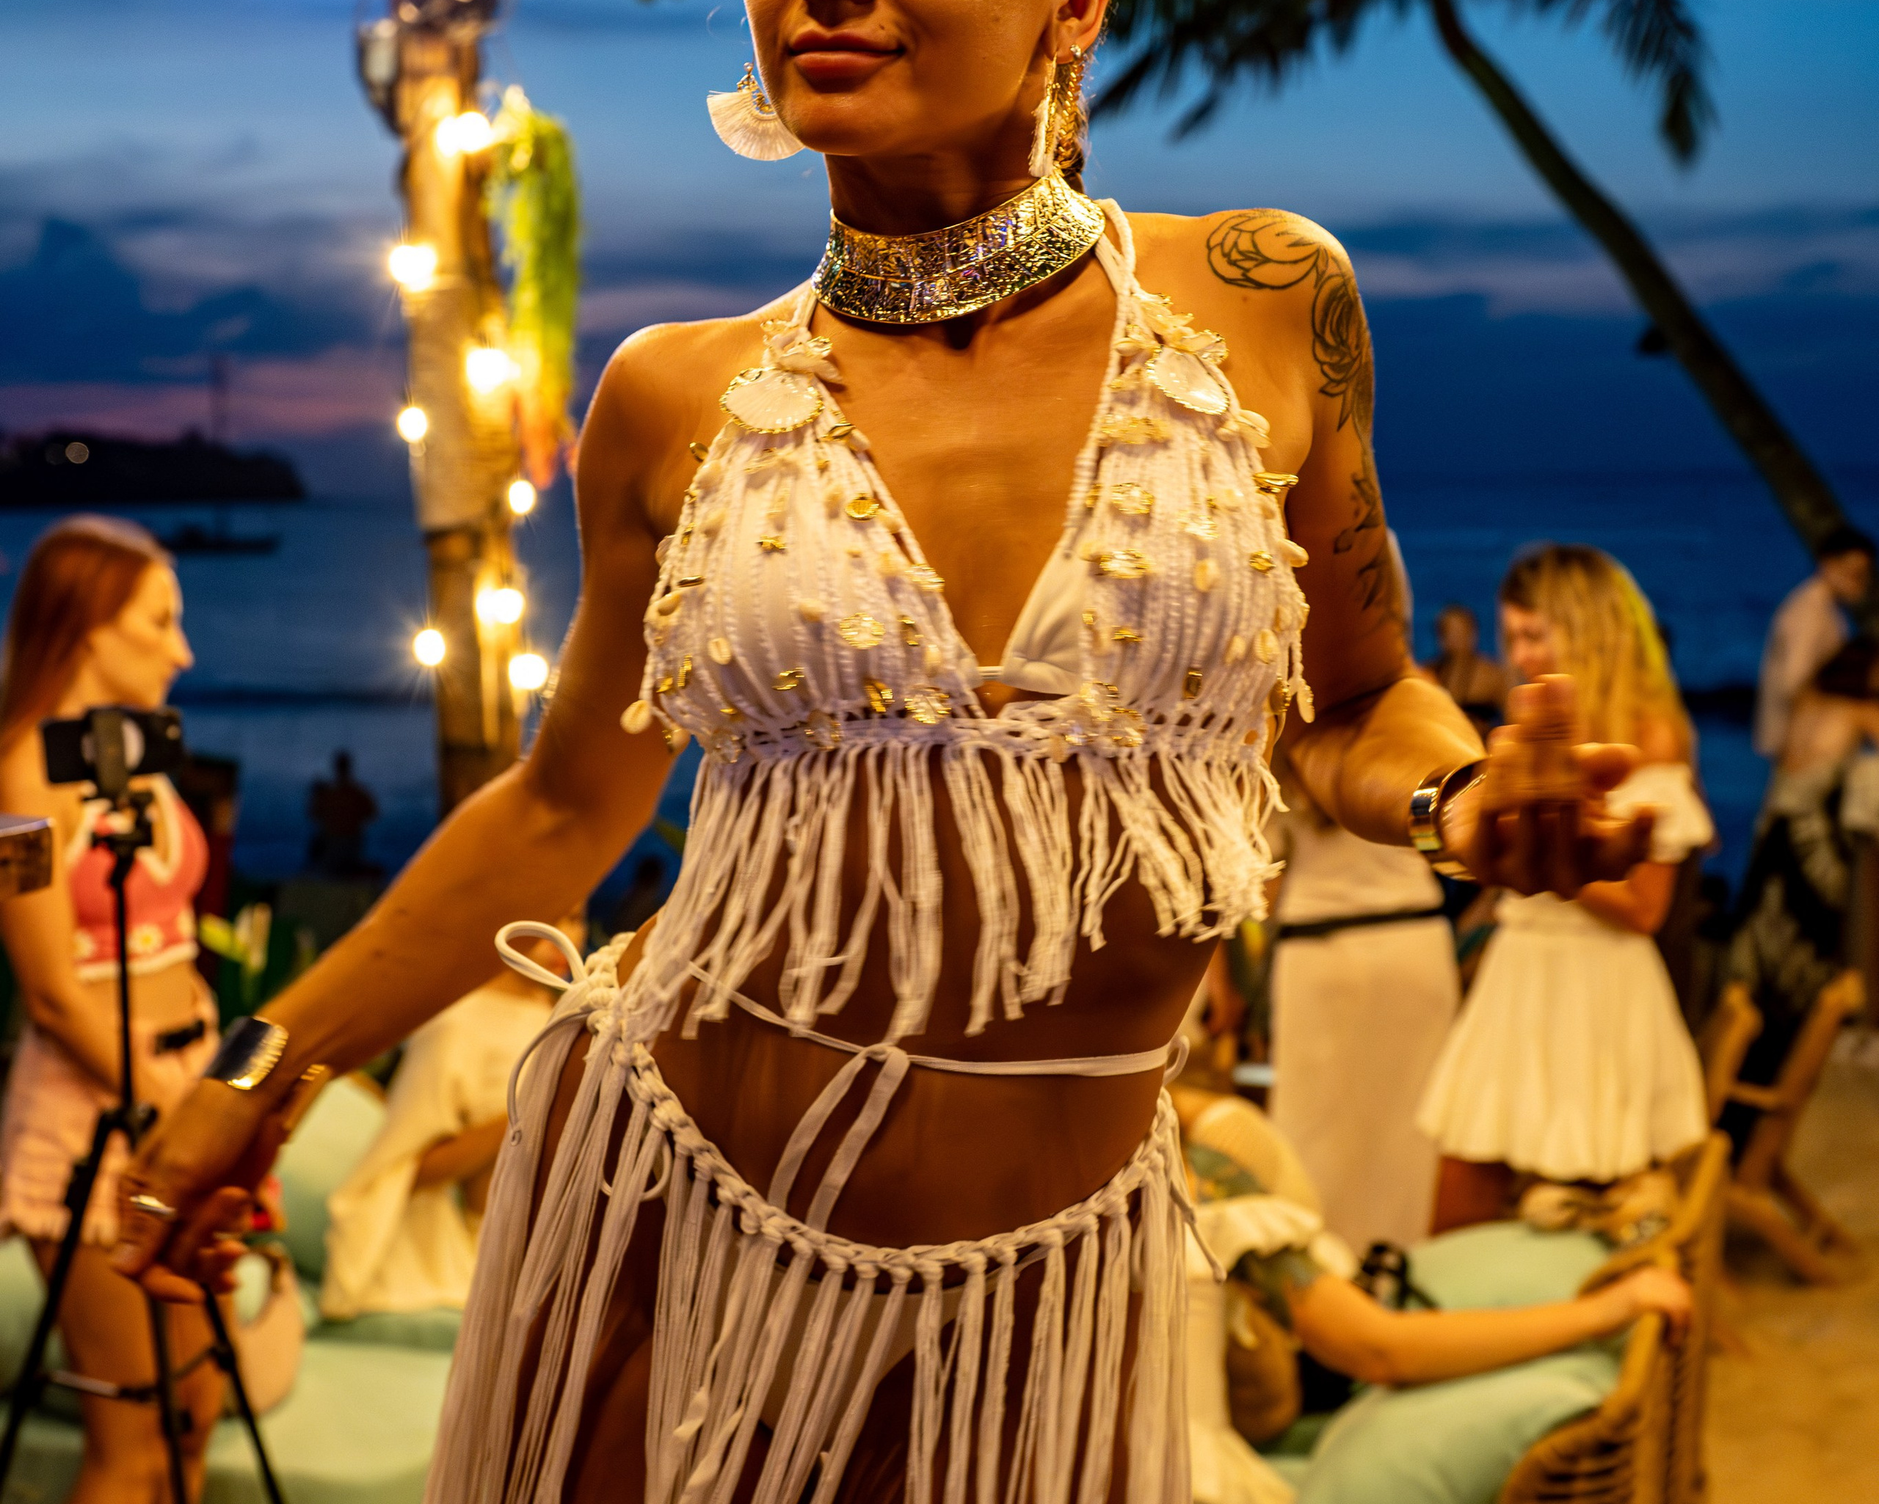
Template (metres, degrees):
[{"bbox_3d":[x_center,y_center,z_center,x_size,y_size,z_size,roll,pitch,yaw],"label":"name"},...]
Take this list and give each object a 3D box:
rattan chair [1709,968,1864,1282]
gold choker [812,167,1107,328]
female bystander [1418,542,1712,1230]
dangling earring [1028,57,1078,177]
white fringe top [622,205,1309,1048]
[{"bbox_3d":[1.703,0.788,6.319,0.680,0.720,0.580,2,6,30],"label":"rattan chair"},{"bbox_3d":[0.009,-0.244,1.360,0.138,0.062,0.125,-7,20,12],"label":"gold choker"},{"bbox_3d":[1.075,0.469,4.826,0.420,1.640,0.480,-6,7,-41],"label":"female bystander"},{"bbox_3d":[0.053,-0.296,1.320,0.020,0.058,0.045,1,6,21],"label":"dangling earring"},{"bbox_3d":[0.013,-0.060,1.380,0.330,0.400,0.230,-1,5,3],"label":"white fringe top"}]

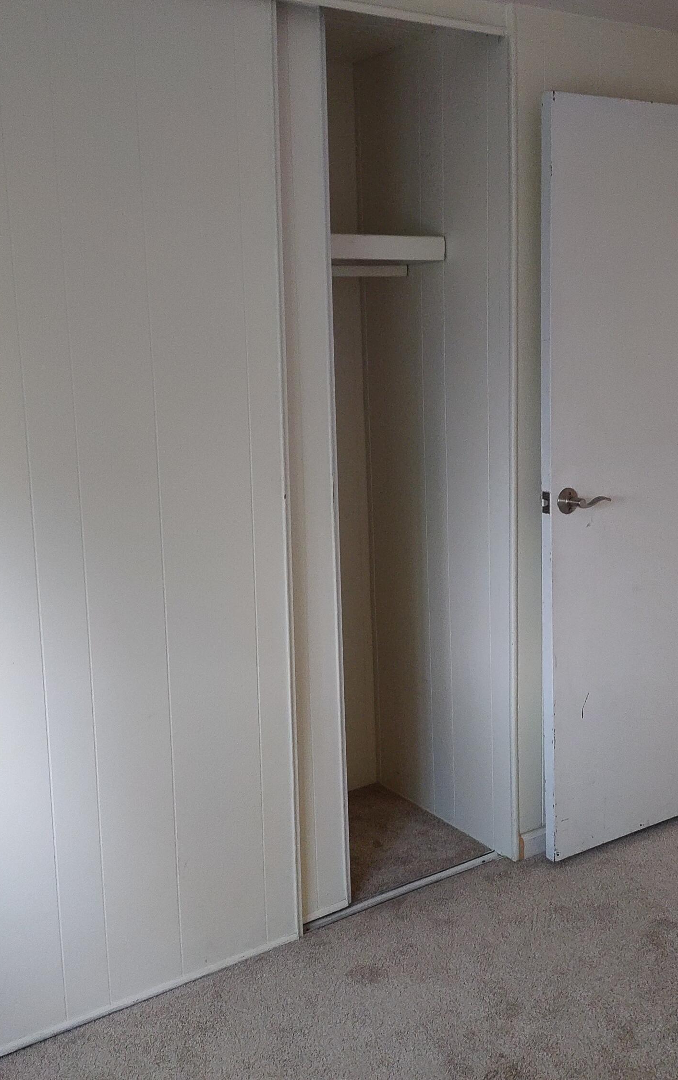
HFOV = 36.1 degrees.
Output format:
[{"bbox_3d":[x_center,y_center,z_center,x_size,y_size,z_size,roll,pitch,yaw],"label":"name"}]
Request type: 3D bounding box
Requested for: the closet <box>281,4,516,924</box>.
[{"bbox_3d":[0.001,-0.175,2.861,0.680,2.218,0.673,-9,12,-33],"label":"closet"}]

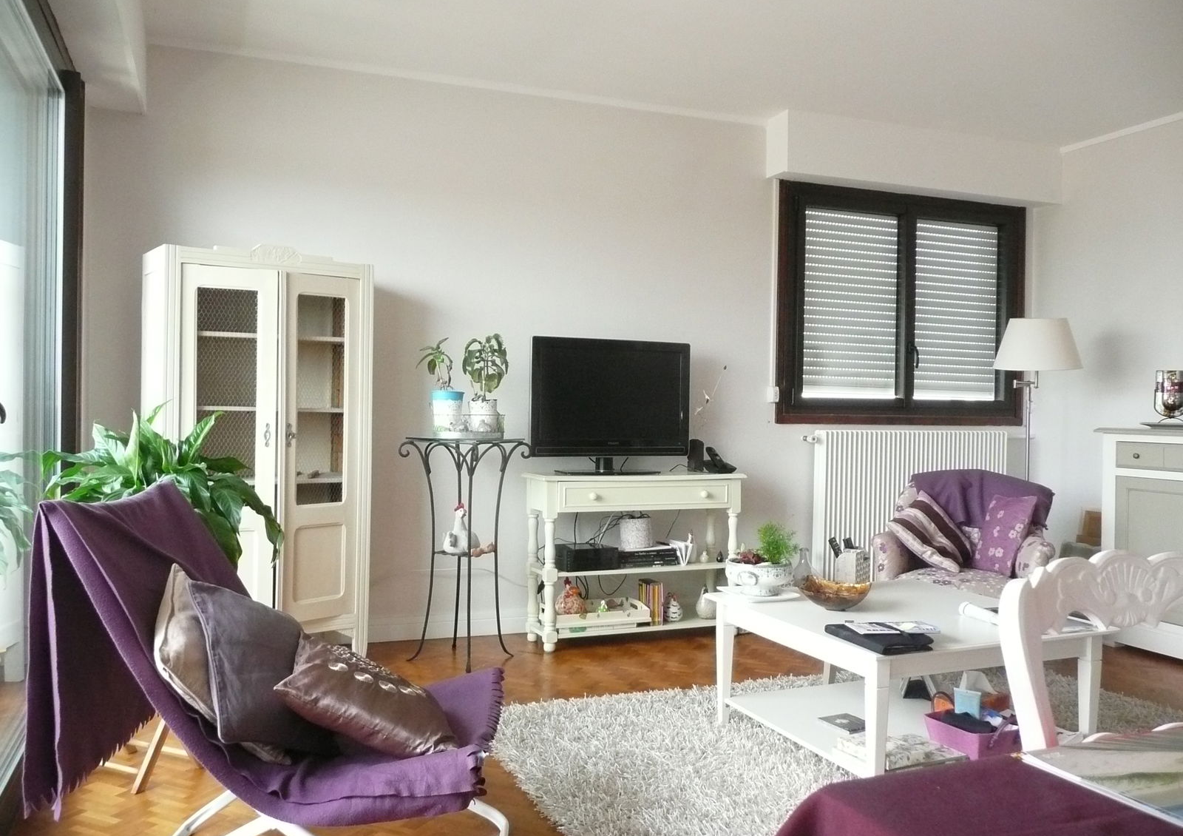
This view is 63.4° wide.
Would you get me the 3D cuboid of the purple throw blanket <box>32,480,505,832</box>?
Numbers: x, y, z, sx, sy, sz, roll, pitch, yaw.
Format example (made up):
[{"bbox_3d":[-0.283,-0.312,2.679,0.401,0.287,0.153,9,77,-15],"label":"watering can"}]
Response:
[{"bbox_3d":[-0.689,0.498,2.233,0.940,0.654,0.580,1,1,3],"label":"purple throw blanket"}]

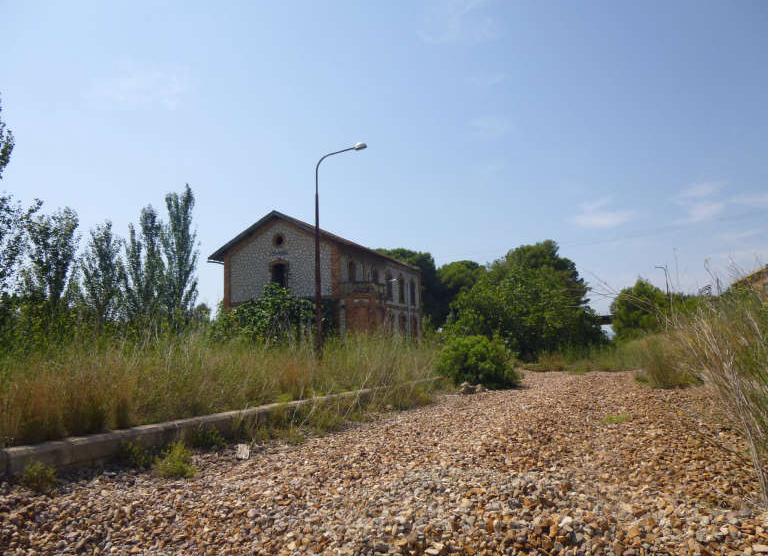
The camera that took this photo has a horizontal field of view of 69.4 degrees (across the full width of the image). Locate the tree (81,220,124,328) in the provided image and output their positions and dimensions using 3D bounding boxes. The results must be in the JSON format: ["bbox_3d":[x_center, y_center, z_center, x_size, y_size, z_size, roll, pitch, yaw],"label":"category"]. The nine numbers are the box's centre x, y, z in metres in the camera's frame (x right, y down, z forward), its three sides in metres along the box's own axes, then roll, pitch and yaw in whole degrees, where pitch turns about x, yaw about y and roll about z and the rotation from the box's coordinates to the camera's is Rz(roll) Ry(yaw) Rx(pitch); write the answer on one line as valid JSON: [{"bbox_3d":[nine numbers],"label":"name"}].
[{"bbox_3d":[-12.598,0.940,24.793,1.900,7.230,1.900,-5,-8,24],"label":"tree"}]

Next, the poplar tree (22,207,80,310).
[{"bbox_3d":[-13.572,0.620,22.632,2.282,7.340,2.282,-5,-8,24],"label":"poplar tree"}]

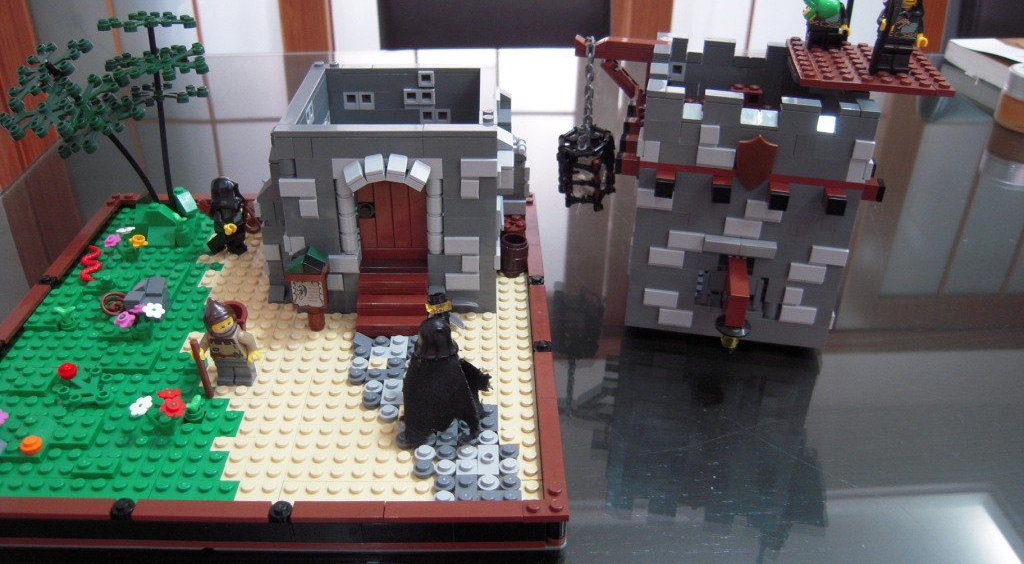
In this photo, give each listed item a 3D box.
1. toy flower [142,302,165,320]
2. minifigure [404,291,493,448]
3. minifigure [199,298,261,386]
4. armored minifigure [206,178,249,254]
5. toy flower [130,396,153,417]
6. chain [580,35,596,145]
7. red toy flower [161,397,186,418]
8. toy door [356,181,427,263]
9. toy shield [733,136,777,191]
[{"bbox_3d":[-0.162,0.013,0.374,0.010,0.004,0.010,47,38,-6],"label":"toy flower"},{"bbox_3d":[-0.025,0.033,0.323,0.034,0.053,0.028,1,32,0],"label":"minifigure"},{"bbox_3d":[-0.117,0.024,0.347,0.025,0.042,0.018,0,32,-2],"label":"minifigure"},{"bbox_3d":[-0.151,-0.035,0.443,0.018,0.043,0.021,17,35,25],"label":"armored minifigure"},{"bbox_3d":[-0.142,0.048,0.317,0.010,0.004,0.010,-45,39,4],"label":"toy flower"},{"bbox_3d":[0.039,-0.098,0.431,0.006,0.060,0.006,7,32,9],"label":"chain"},{"bbox_3d":[-0.130,0.048,0.317,0.010,0.004,0.010,18,50,-23],"label":"red toy flower"},{"bbox_3d":[-0.055,-0.030,0.387,0.032,0.046,0.006,0,32,-2],"label":"toy door"},{"bbox_3d":[0.103,-0.051,0.354,0.017,0.026,0.005,7,32,9],"label":"toy shield"}]

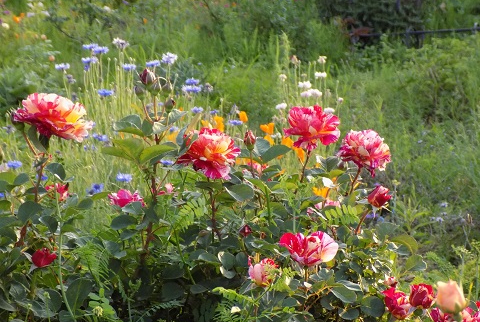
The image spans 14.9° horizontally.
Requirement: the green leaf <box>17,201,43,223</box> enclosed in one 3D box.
[{"bbox_3d":[-0.298,0.072,2.600,0.035,0.025,0.018,0,14,0],"label":"green leaf"}]

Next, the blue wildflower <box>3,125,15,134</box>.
[{"bbox_3d":[-0.506,-0.069,4.000,0.026,0.017,0.026,0,11,0],"label":"blue wildflower"}]

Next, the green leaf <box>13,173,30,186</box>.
[{"bbox_3d":[-0.298,0.025,2.500,0.023,0.016,0.014,0,12,0],"label":"green leaf"}]

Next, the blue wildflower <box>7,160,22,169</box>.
[{"bbox_3d":[-0.450,0.007,3.650,0.032,0.016,0.032,0,14,0],"label":"blue wildflower"}]

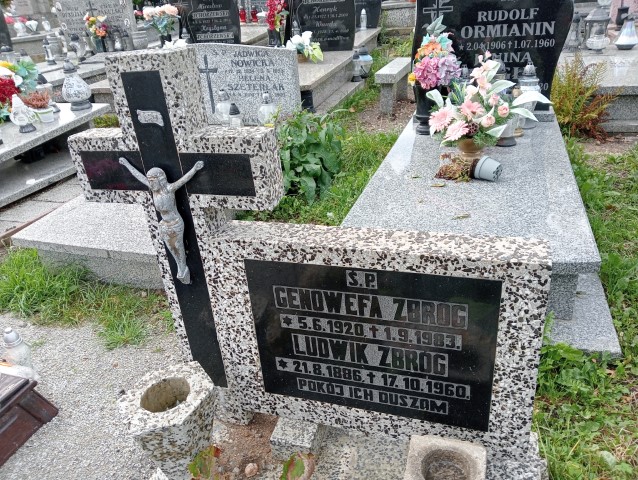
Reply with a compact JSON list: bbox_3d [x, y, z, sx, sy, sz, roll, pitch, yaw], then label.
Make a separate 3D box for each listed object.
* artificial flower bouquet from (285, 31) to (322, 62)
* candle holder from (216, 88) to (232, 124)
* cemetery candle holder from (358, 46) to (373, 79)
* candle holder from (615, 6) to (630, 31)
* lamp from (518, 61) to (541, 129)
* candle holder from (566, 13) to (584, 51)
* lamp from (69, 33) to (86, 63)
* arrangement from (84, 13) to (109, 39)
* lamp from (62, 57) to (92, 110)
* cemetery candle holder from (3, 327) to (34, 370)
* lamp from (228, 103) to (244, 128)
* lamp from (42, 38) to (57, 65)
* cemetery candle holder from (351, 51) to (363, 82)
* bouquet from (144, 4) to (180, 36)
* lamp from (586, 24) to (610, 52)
[{"bbox_3d":[-0.166,-2.211,5.925,0.380,0.330,0.290,4,27,19],"label":"artificial flower bouquet"},{"bbox_3d":[-0.757,-1.063,4.149,0.125,0.290,0.125,4,27,18],"label":"candle holder"},{"bbox_3d":[0.555,-2.131,6.165,0.170,0.335,0.170,4,27,18],"label":"cemetery candle holder"},{"bbox_3d":[3.452,-2.514,5.853,0.159,0.220,0.159,4,27,19],"label":"candle holder"},{"bbox_3d":[1.205,-0.823,2.923,0.122,0.358,0.122,4,27,19],"label":"lamp"},{"bbox_3d":[2.518,-2.024,5.027,0.165,0.340,0.165,4,27,19],"label":"candle holder"},{"bbox_3d":[-2.720,-2.186,5.853,0.125,0.290,0.125,4,27,18],"label":"lamp"},{"bbox_3d":[-2.670,-2.574,6.200,0.260,0.300,0.210,4,27,18],"label":"arrangement"},{"bbox_3d":[-1.900,-1.213,4.021,0.226,0.367,0.226,4,27,19],"label":"lamp"},{"bbox_3d":[-1.011,0.383,1.735,0.090,0.205,0.090,4,27,18],"label":"cemetery candle holder"},{"bbox_3d":[-0.623,-0.907,3.808,0.085,0.195,0.085,4,27,19],"label":"lamp"},{"bbox_3d":[-2.904,-2.028,5.547,0.113,0.244,0.113,4,27,19],"label":"lamp"},{"bbox_3d":[0.423,-1.998,5.928,0.125,0.325,0.125,4,27,18],"label":"cemetery candle holder"},{"bbox_3d":[-1.751,-2.464,5.800,0.380,0.320,0.300,4,27,18],"label":"bouquet"},{"bbox_3d":[2.520,-1.814,4.658,0.200,0.225,0.200,4,27,18],"label":"lamp"}]

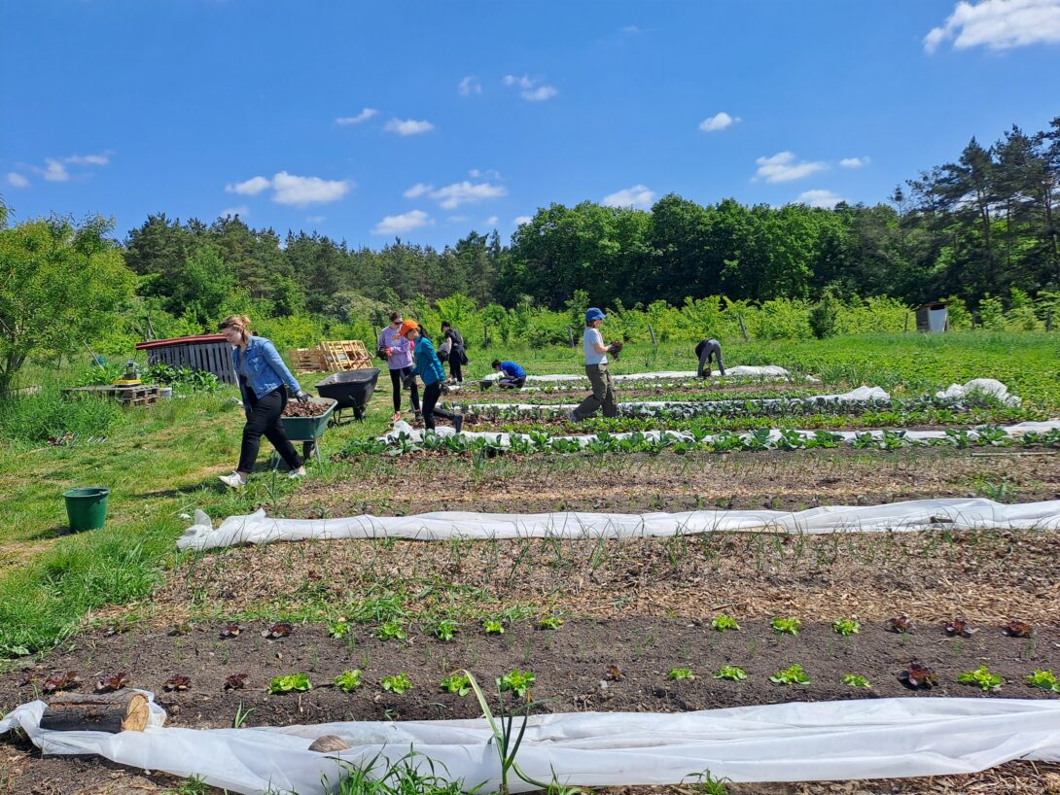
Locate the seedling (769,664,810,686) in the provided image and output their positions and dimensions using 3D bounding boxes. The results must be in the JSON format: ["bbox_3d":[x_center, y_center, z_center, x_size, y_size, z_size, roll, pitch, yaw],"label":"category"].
[{"bbox_3d":[1.092,1.148,3.221,0.169,0.055,0.169,0,5,0],"label":"seedling"}]

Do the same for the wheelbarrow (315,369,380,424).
[{"bbox_3d":[-2.724,0.052,11.258,0.700,0.720,1.400,0,6,0],"label":"wheelbarrow"}]

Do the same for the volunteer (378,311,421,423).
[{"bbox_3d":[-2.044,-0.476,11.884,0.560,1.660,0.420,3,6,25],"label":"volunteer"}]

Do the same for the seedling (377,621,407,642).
[{"bbox_3d":[-0.671,1.133,3.710,0.146,0.080,0.135,0,6,0],"label":"seedling"}]

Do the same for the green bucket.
[{"bbox_3d":[-3.208,0.801,5.518,0.315,0.260,0.315,0,5,0],"label":"green bucket"}]

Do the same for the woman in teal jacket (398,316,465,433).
[{"bbox_3d":[-1.390,-0.276,10.497,0.850,1.540,0.520,-1,6,-7],"label":"woman in teal jacket"}]

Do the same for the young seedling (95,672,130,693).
[{"bbox_3d":[-1.742,1.189,3.202,0.142,0.070,0.131,0,6,0],"label":"young seedling"}]

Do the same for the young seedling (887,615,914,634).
[{"bbox_3d":[1.803,1.090,3.726,0.139,0.076,0.139,0,5,0],"label":"young seedling"}]

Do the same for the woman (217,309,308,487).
[{"bbox_3d":[-2.524,0.002,7.191,0.850,1.600,0.520,-3,6,-28],"label":"woman"}]

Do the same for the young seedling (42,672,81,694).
[{"bbox_3d":[-1.913,1.164,3.122,0.155,0.080,0.140,0,6,0],"label":"young seedling"}]

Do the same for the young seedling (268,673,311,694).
[{"bbox_3d":[-0.978,1.166,3.124,0.170,0.075,0.150,0,6,0],"label":"young seedling"}]

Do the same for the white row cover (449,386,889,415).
[{"bbox_3d":[2.544,-0.028,14.118,8.489,0.320,0.700,-1,6,-7],"label":"white row cover"}]

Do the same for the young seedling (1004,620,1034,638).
[{"bbox_3d":[2.349,1.099,3.676,0.137,0.069,0.137,0,5,0],"label":"young seedling"}]

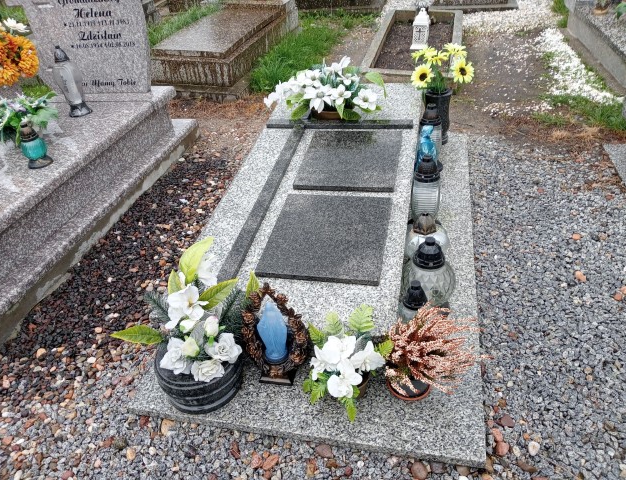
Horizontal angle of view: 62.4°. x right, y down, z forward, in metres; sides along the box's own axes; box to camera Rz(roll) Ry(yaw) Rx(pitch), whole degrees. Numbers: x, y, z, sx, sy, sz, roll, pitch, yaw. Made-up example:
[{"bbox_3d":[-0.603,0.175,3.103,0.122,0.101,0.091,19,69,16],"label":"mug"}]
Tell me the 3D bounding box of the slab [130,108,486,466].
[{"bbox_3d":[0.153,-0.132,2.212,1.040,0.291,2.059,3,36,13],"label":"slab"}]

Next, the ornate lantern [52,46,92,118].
[{"bbox_3d":[-1.270,-0.836,2.720,0.130,0.348,0.130,-19,37,-19],"label":"ornate lantern"}]

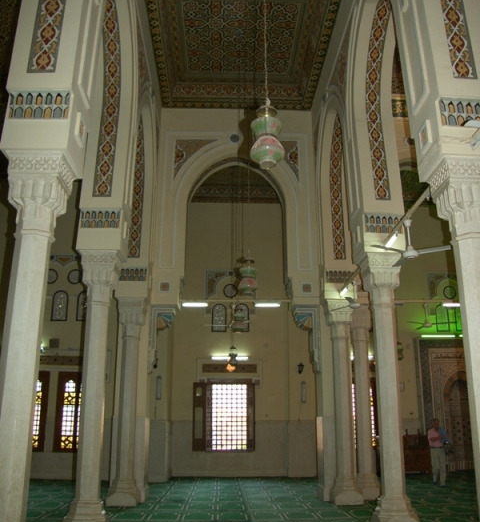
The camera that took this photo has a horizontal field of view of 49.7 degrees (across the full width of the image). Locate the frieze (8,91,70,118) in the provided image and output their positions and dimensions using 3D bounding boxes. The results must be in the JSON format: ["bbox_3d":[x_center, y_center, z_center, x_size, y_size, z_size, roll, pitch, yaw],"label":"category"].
[{"bbox_3d":[-2.170,-1.684,5.629,0.654,0.317,0.080,0,-17,-2],"label":"frieze"}]

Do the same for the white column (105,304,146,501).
[{"bbox_3d":[-2.379,2.923,11.153,0.620,4.209,0.620,0,-17,-2],"label":"white column"}]

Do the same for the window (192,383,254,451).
[{"bbox_3d":[-0.544,5.001,16.679,2.027,2.189,0.160,1,-18,-2],"label":"window"}]

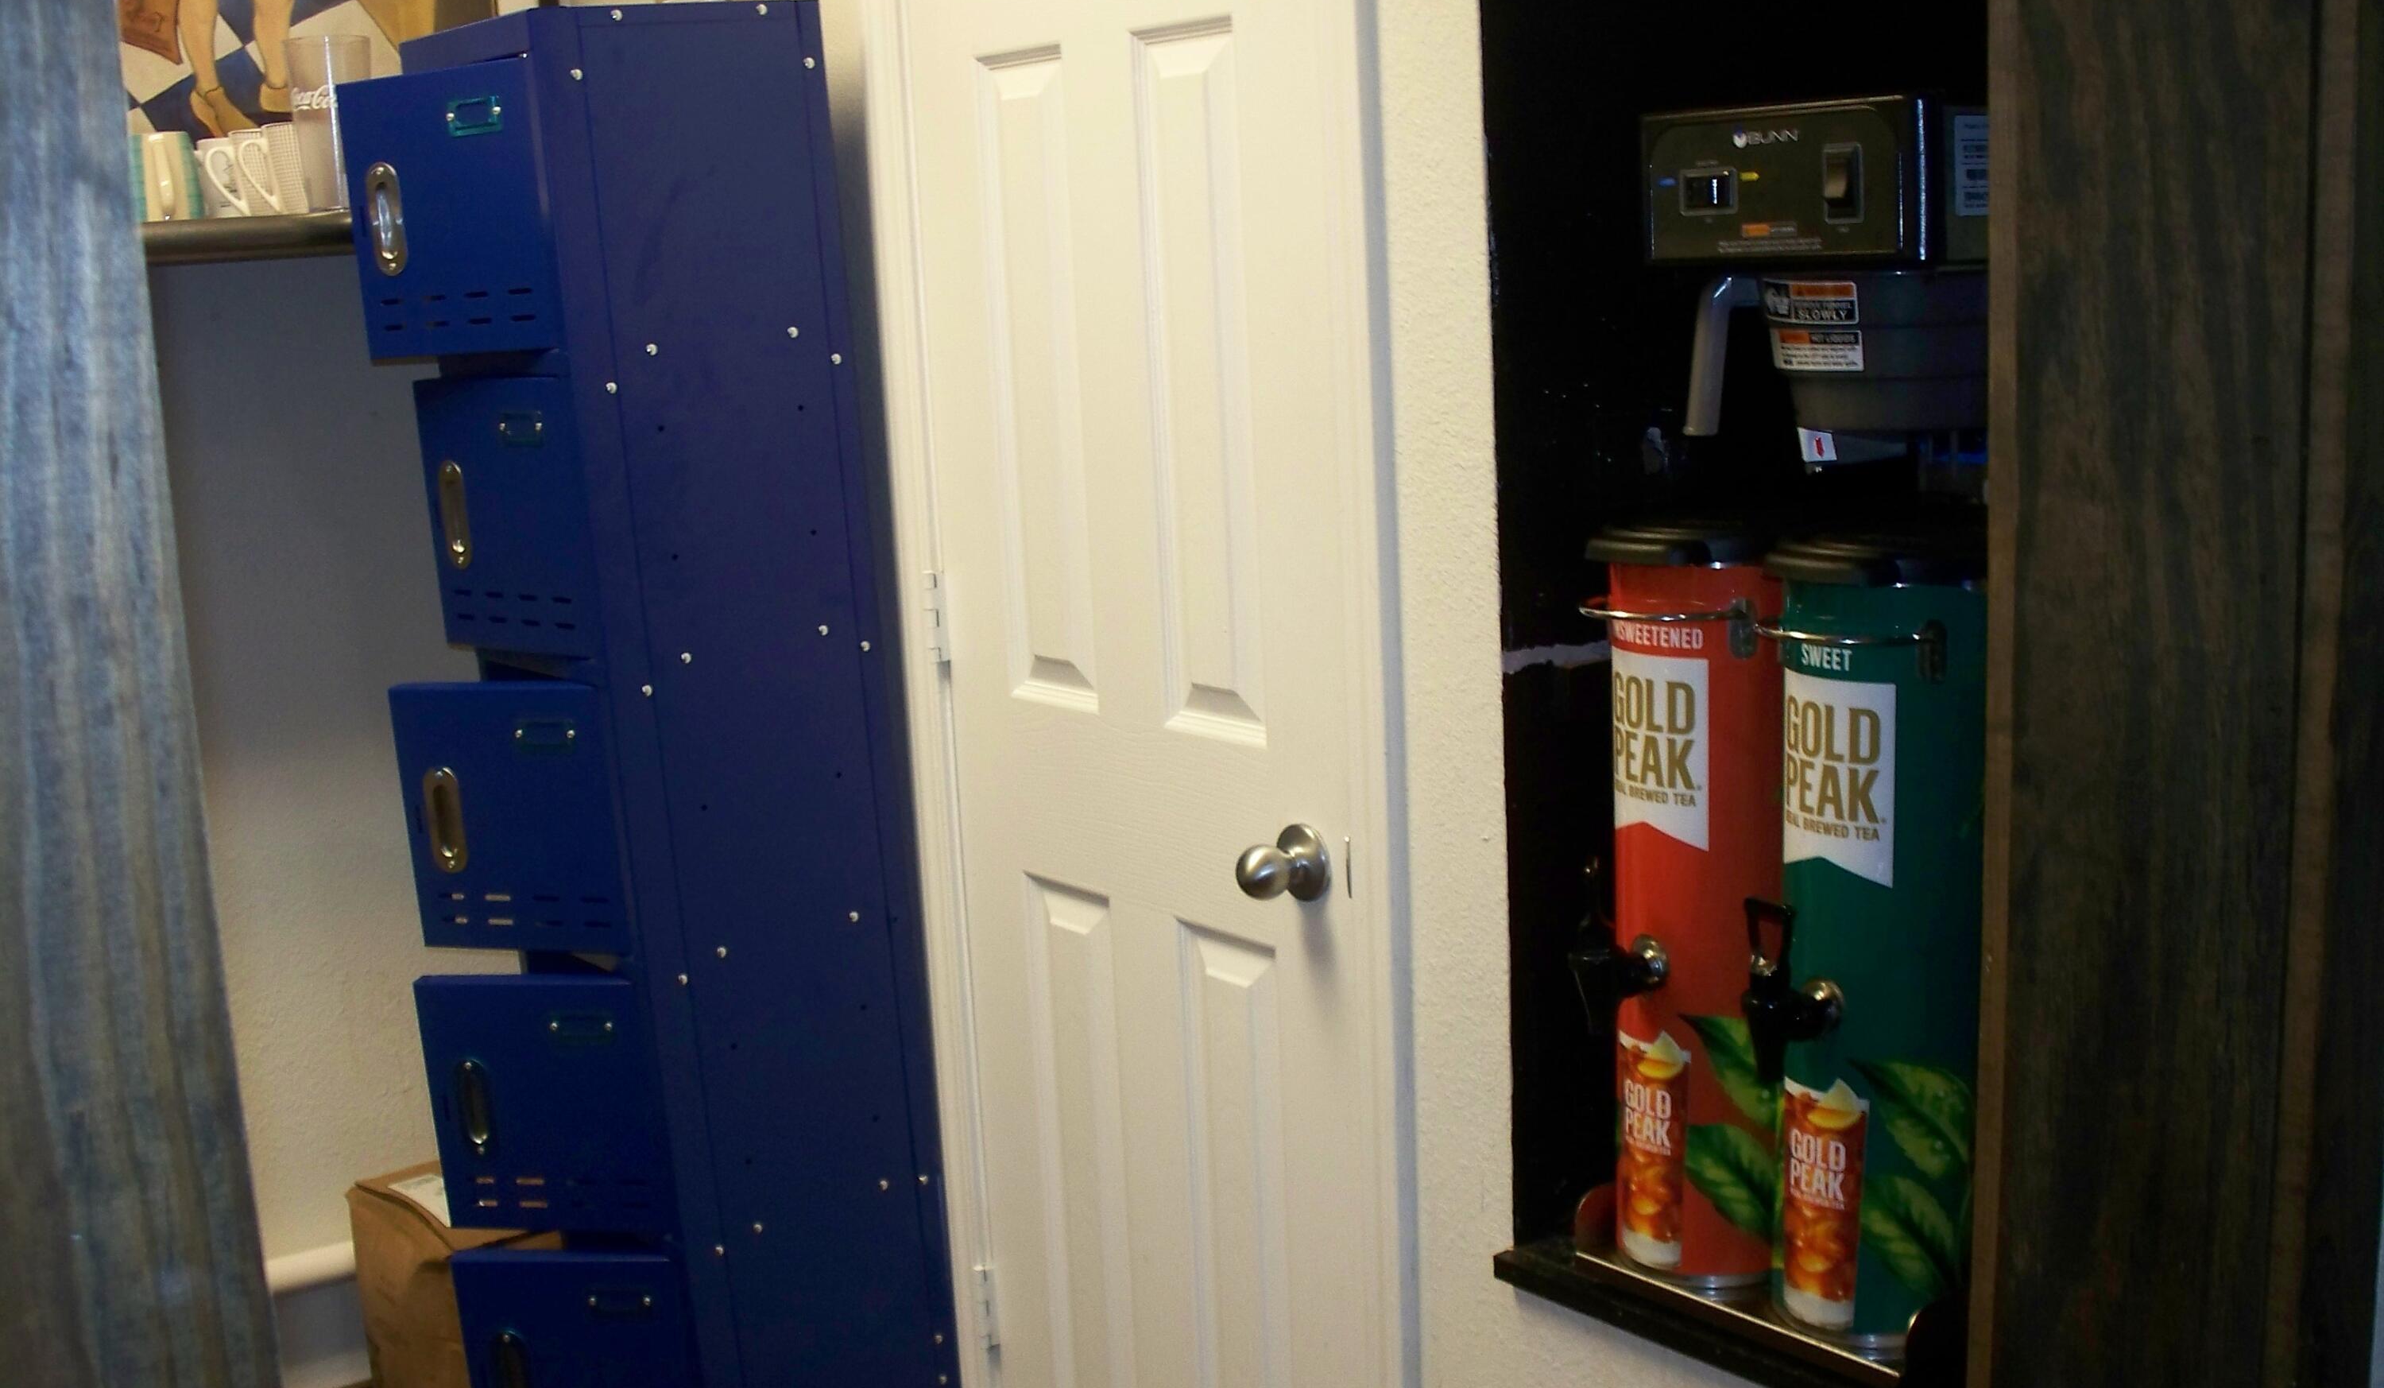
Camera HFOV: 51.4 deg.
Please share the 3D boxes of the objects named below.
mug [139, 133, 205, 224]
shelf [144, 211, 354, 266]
[{"bbox_3d":[-1.066,-0.538,2.575,0.077,0.094,0.109,-7,11,-21],"label":"mug"},{"bbox_3d":[-1.033,-0.493,2.700,0.850,0.043,0.305,-11,13,-37],"label":"shelf"}]

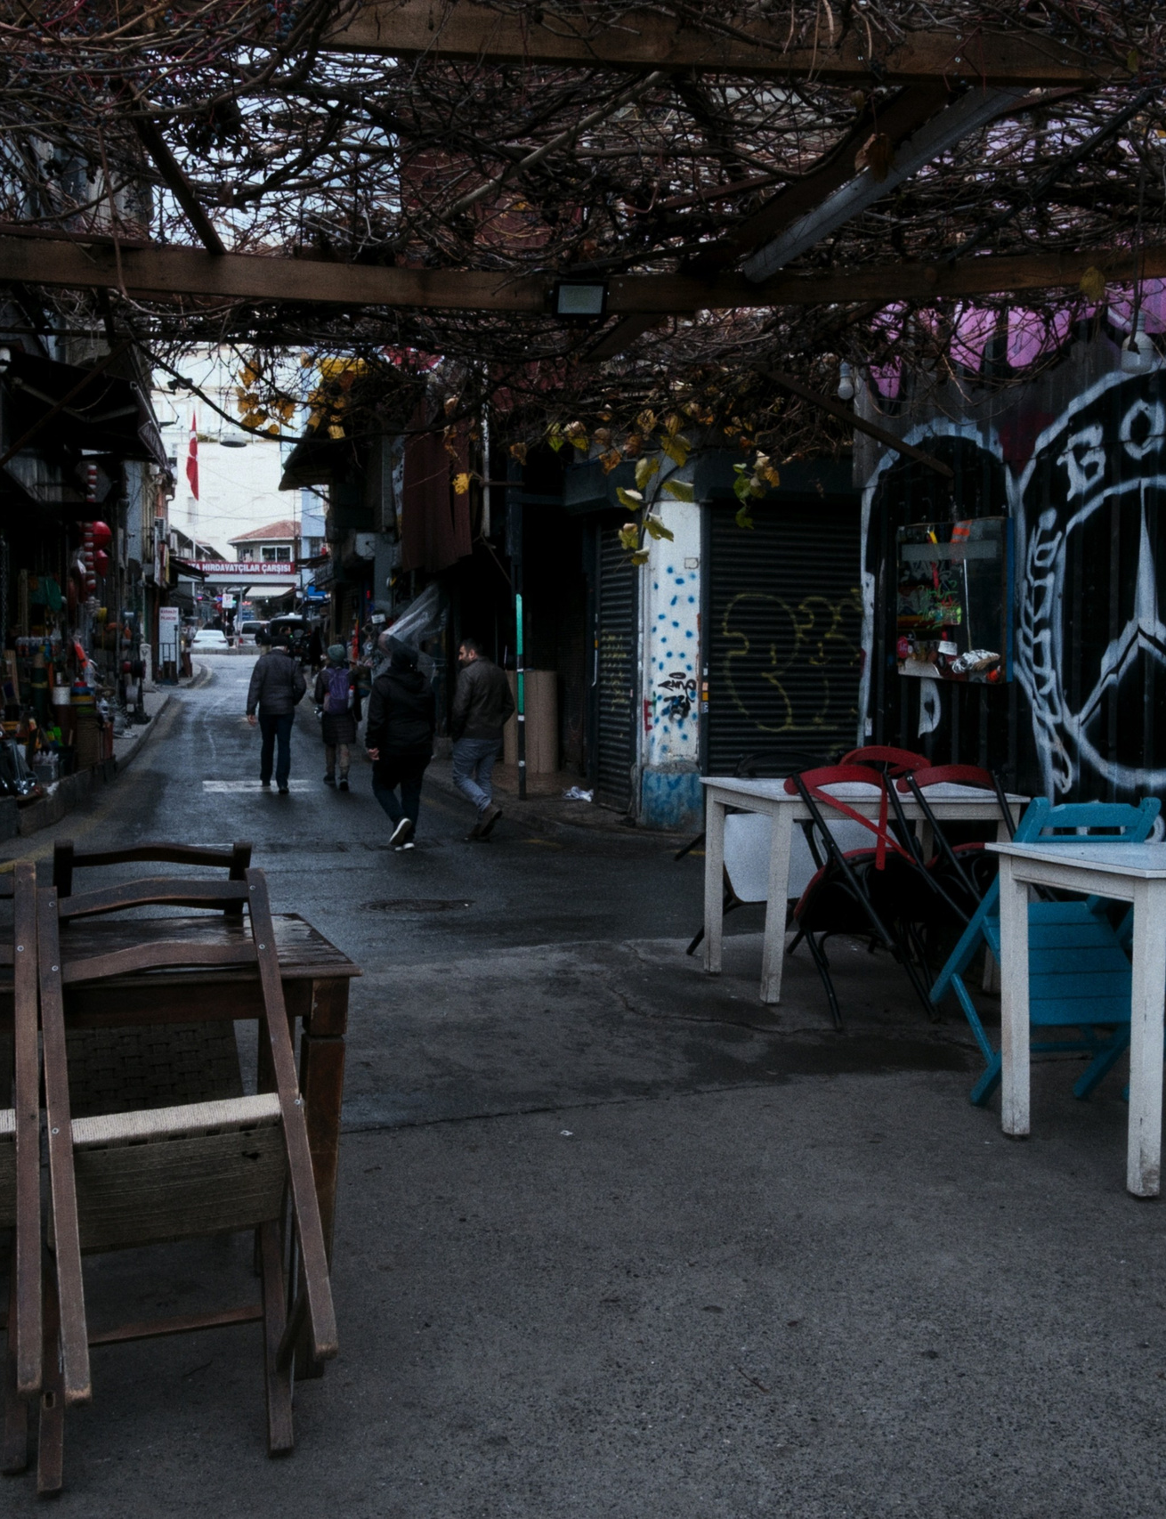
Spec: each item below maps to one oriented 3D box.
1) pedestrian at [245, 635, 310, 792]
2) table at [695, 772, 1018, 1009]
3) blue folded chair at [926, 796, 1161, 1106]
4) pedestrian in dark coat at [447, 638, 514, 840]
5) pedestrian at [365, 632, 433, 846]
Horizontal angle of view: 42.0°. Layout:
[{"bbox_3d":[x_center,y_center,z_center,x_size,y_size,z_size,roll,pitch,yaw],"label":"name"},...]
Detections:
[{"bbox_3d":[-3.386,-0.508,16.800,0.640,1.730,0.420,0,2,-10],"label":"pedestrian"},{"bbox_3d":[1.073,0.497,5.958,1.075,0.758,0.665,0,3,-17],"label":"table"},{"bbox_3d":[1.338,0.546,4.194,0.424,0.828,0.455,0,46,-17],"label":"blue folded chair"},{"bbox_3d":[-0.863,-0.159,12.700,0.520,1.700,0.500,-1,3,-27],"label":"pedestrian in dark coat"},{"bbox_3d":[-1.465,-0.104,12.200,0.540,1.690,0.500,0,2,-13],"label":"pedestrian"}]

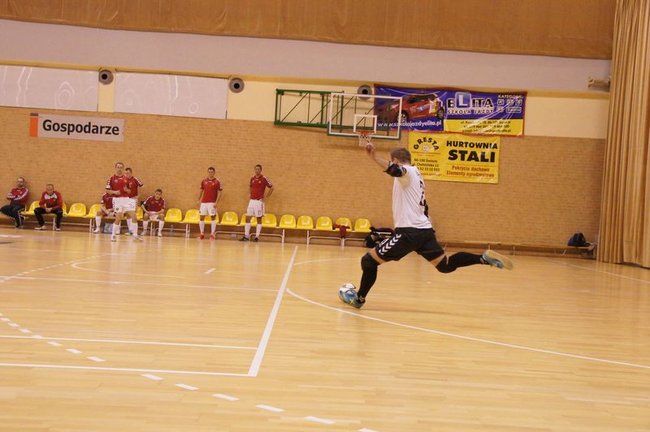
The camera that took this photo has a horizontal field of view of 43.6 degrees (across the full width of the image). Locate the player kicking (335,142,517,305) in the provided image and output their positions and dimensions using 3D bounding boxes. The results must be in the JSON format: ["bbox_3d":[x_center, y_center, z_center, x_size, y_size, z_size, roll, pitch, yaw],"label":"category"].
[{"bbox_3d":[1.030,0.138,8.120,1.620,1.630,0.780,3,1,18],"label":"player kicking"}]

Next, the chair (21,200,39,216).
[{"bbox_3d":[-7.105,-0.171,19.819,0.430,0.360,0.430,3,1,-1],"label":"chair"}]

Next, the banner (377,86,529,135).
[{"bbox_3d":[3.219,-2.689,20.850,3.850,1.150,0.050,3,1,-1],"label":"banner"}]

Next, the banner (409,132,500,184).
[{"bbox_3d":[3.218,-1.440,20.295,2.300,1.160,0.050,3,1,-1],"label":"banner"}]

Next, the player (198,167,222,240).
[{"bbox_3d":[-2.816,-0.309,20.100,0.530,1.800,0.340,3,1,-3],"label":"player"}]

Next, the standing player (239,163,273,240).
[{"bbox_3d":[-1.619,-0.298,19.326,0.630,1.820,0.420,3,1,16],"label":"standing player"}]

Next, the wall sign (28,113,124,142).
[{"bbox_3d":[-6.335,-2.250,20.750,2.380,0.610,0.050,3,1,-1],"label":"wall sign"}]

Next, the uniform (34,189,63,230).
[{"bbox_3d":[-6.856,-0.132,20.200,0.650,1.000,0.720,3,1,-7],"label":"uniform"}]

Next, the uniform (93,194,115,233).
[{"bbox_3d":[-5.413,-0.149,20.200,0.620,1.150,0.720,3,1,-6],"label":"uniform"}]

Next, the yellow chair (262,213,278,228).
[{"bbox_3d":[-1.356,0.123,19.908,0.430,0.360,0.430,3,1,-1],"label":"yellow chair"}]

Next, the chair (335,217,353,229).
[{"bbox_3d":[0.459,0.214,19.936,0.430,0.360,0.430,3,1,-1],"label":"chair"}]

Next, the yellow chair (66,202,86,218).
[{"bbox_3d":[-6.072,-0.139,19.835,0.430,0.360,0.430,3,1,-1],"label":"yellow chair"}]

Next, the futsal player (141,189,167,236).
[{"bbox_3d":[-4.150,-0.068,19.644,0.540,1.140,0.780,3,1,-1],"label":"futsal player"}]

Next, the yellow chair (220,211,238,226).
[{"bbox_3d":[-2.333,0.076,19.893,0.430,0.360,0.430,3,1,-1],"label":"yellow chair"}]

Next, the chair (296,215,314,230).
[{"bbox_3d":[-0.474,0.164,19.922,0.430,0.360,0.430,3,1,-1],"label":"chair"}]

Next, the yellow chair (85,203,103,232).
[{"bbox_3d":[-5.766,0.050,20.350,0.450,0.740,0.480,3,1,-1],"label":"yellow chair"}]

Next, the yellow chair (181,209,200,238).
[{"bbox_3d":[-3.365,0.188,20.350,0.460,0.740,0.480,3,1,-1],"label":"yellow chair"}]

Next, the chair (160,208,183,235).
[{"bbox_3d":[-3.722,0.140,19.874,0.440,0.600,0.450,3,1,-1],"label":"chair"}]

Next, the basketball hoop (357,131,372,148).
[{"bbox_3d":[0.983,-1.890,20.050,0.460,0.450,0.500,3,1,-1],"label":"basketball hoop"}]

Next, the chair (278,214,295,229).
[{"bbox_3d":[-0.933,0.138,20.350,0.430,0.360,0.430,3,1,-1],"label":"chair"}]

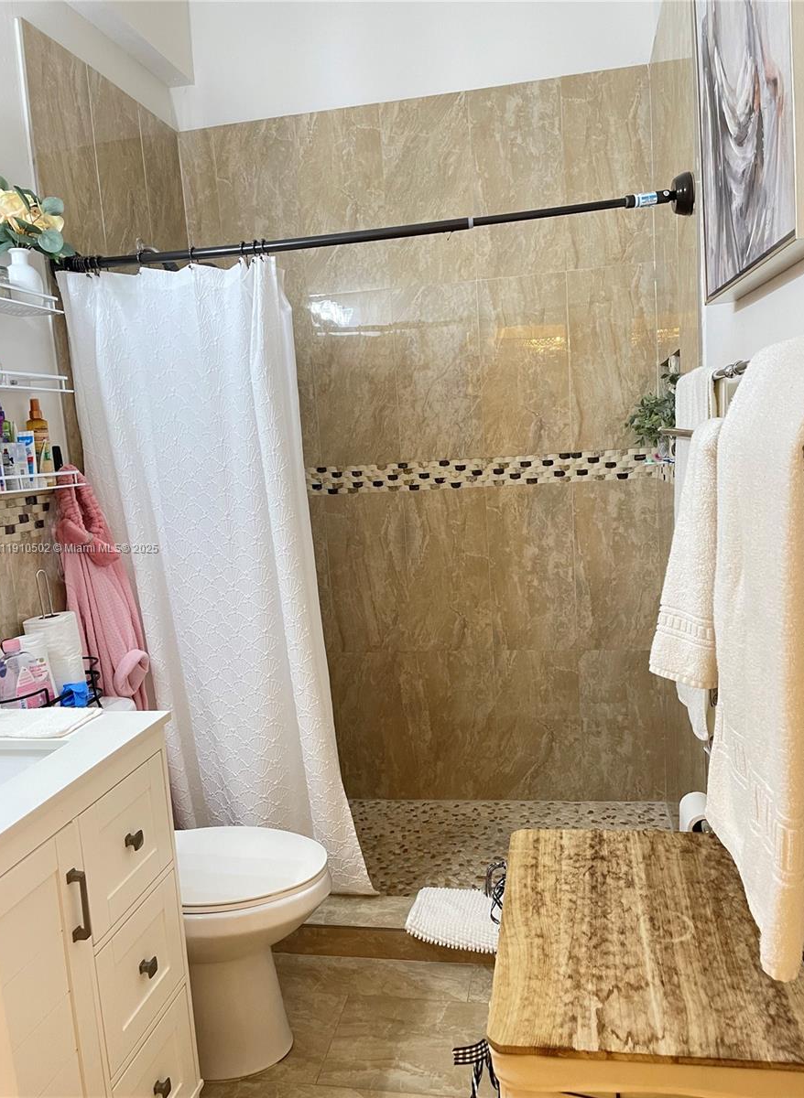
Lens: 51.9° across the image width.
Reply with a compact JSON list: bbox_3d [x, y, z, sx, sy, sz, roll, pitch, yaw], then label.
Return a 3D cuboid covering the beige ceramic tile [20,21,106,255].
[{"bbox_3d":[-0.920,-1.069,2.272,0.010,0.608,0.303,-2,8,11],"label":"beige ceramic tile"}]

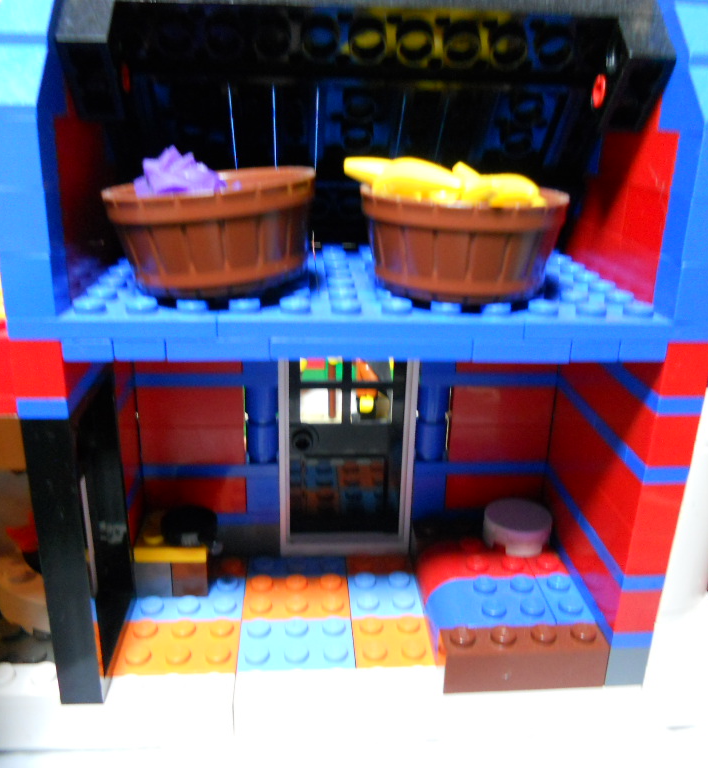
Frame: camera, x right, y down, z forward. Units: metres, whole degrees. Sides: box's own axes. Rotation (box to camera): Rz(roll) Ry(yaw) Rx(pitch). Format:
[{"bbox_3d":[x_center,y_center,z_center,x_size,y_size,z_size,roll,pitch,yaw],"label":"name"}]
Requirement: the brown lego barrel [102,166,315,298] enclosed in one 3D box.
[{"bbox_3d":[-0.023,-0.026,0.133,0.035,0.016,0.035,-6,22,-2],"label":"brown lego barrel"}]

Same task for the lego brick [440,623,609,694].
[{"bbox_3d":[0.033,0.053,0.155,0.032,0.011,0.008,0,21,-5],"label":"lego brick"}]

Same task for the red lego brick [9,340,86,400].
[{"bbox_3d":[-0.050,-0.005,0.131,0.008,0.010,0.016,0,21,-4],"label":"red lego brick"}]

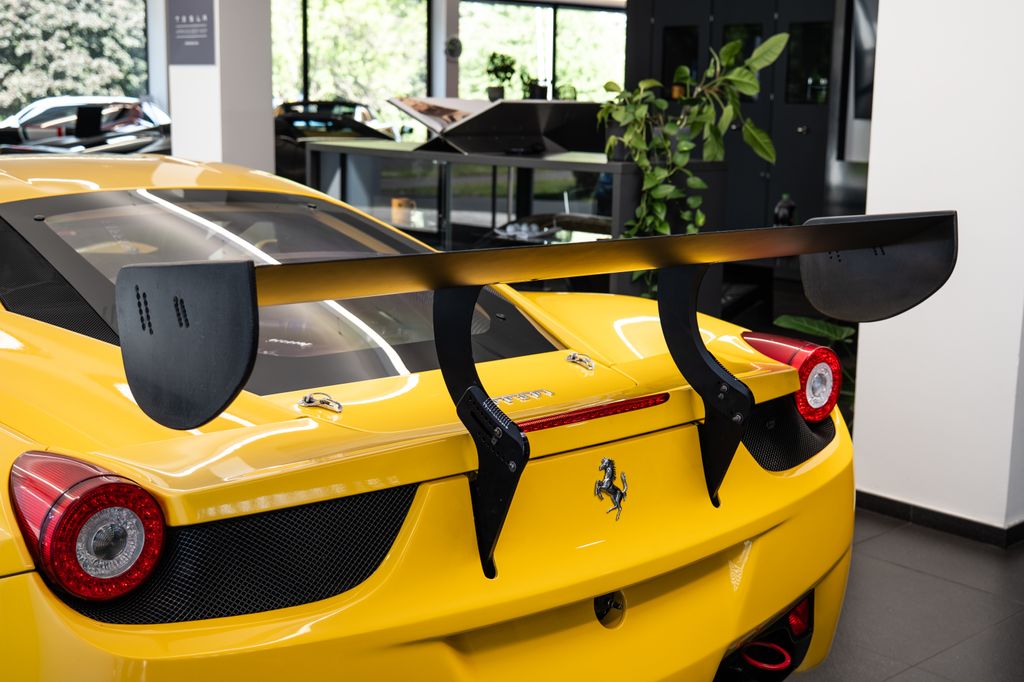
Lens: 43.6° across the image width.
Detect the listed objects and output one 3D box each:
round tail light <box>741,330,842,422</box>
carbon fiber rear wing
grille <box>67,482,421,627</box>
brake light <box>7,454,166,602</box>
[{"bbox_3d":[0.537,0.069,2.562,0.153,0.159,0.209,-8,13,-43],"label":"round tail light"},{"bbox_3d":[0.151,0.063,1.889,1.414,0.481,0.313,-8,13,-43],"label":"carbon fiber rear wing"},{"bbox_3d":[-0.326,0.271,1.590,0.463,0.131,0.094,-6,12,-35],"label":"grille"},{"bbox_3d":[-0.537,0.219,1.566,0.153,0.159,0.209,-8,13,-43],"label":"brake light"}]

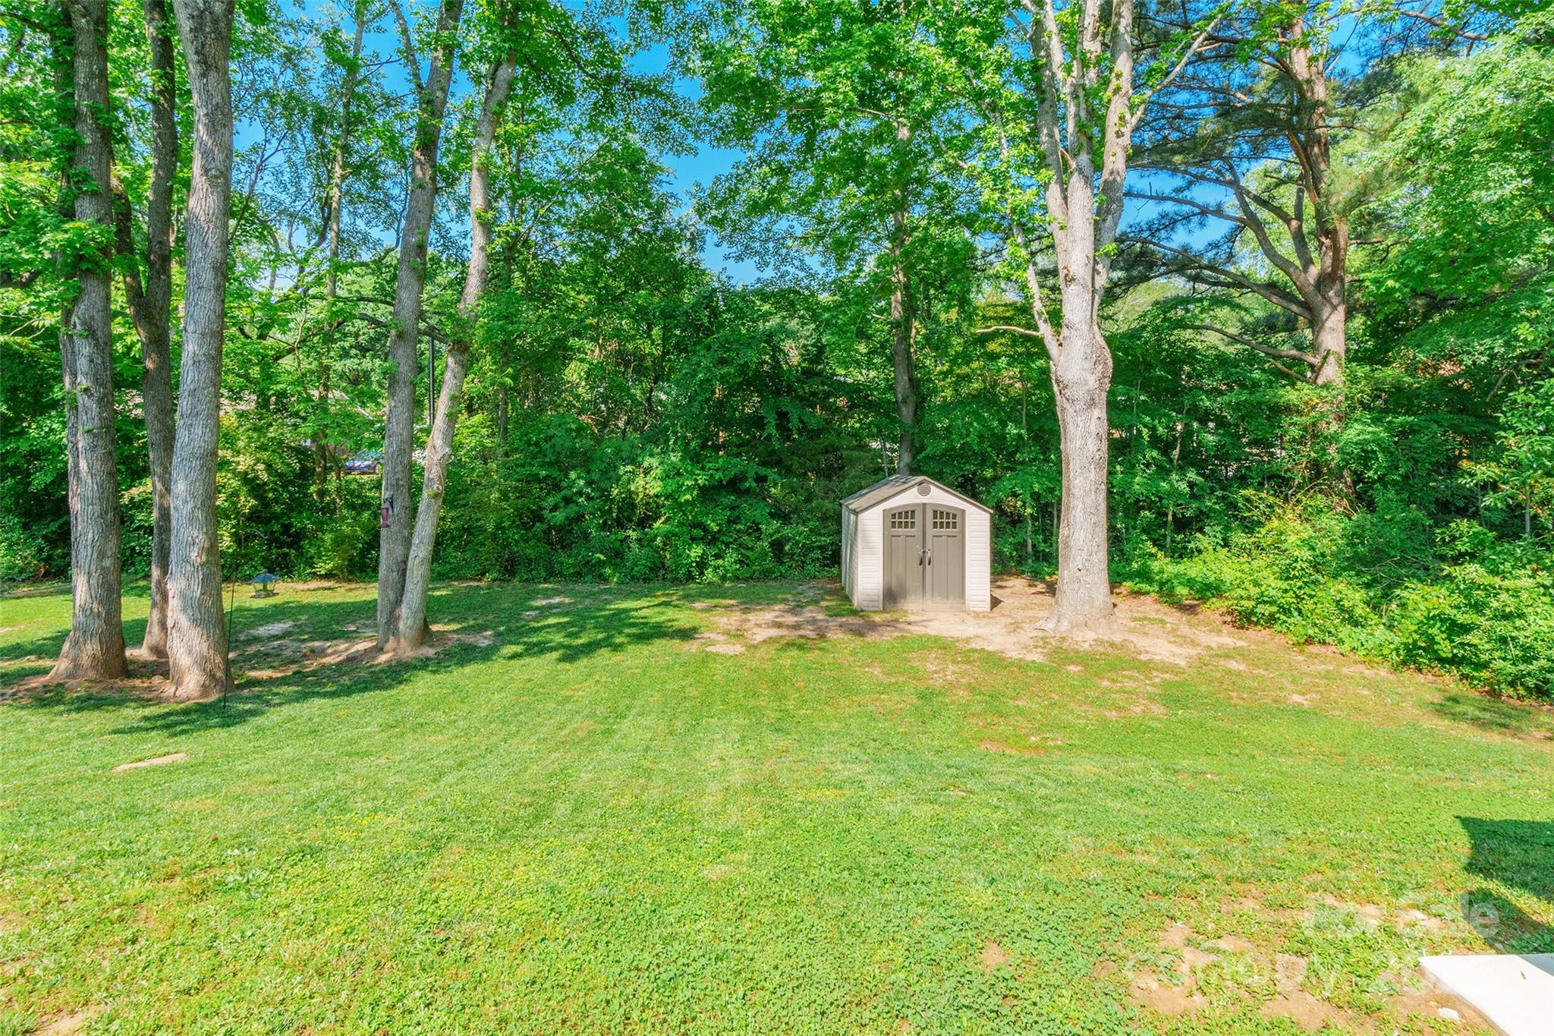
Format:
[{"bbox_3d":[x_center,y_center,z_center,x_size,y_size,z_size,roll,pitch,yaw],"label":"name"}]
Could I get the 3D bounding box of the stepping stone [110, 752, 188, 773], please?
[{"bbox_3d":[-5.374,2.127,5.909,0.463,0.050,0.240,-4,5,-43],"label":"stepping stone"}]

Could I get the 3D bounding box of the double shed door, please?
[{"bbox_3d":[2.663,0.688,12.500,1.490,1.930,0.070,0,4,-1],"label":"double shed door"}]

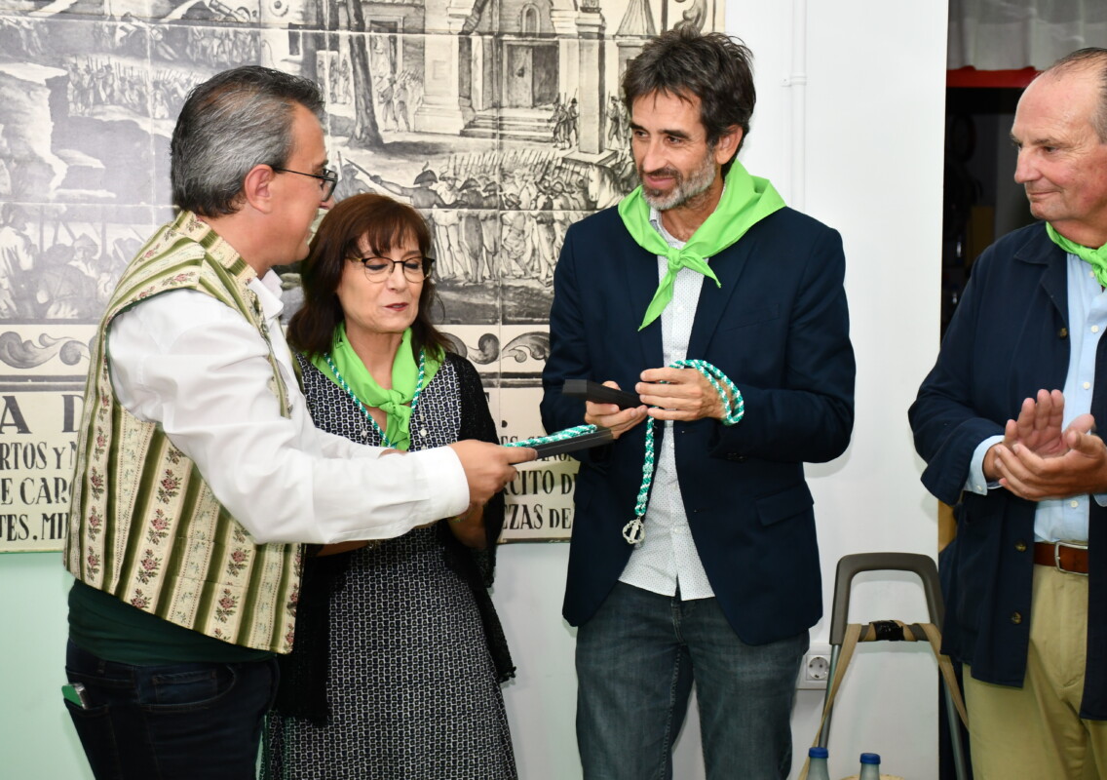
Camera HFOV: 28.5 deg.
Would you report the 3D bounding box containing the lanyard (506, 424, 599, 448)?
[{"bbox_3d":[-0.003,0.065,2.950,0.135,0.025,0.070,-11,7,-17],"label":"lanyard"}]

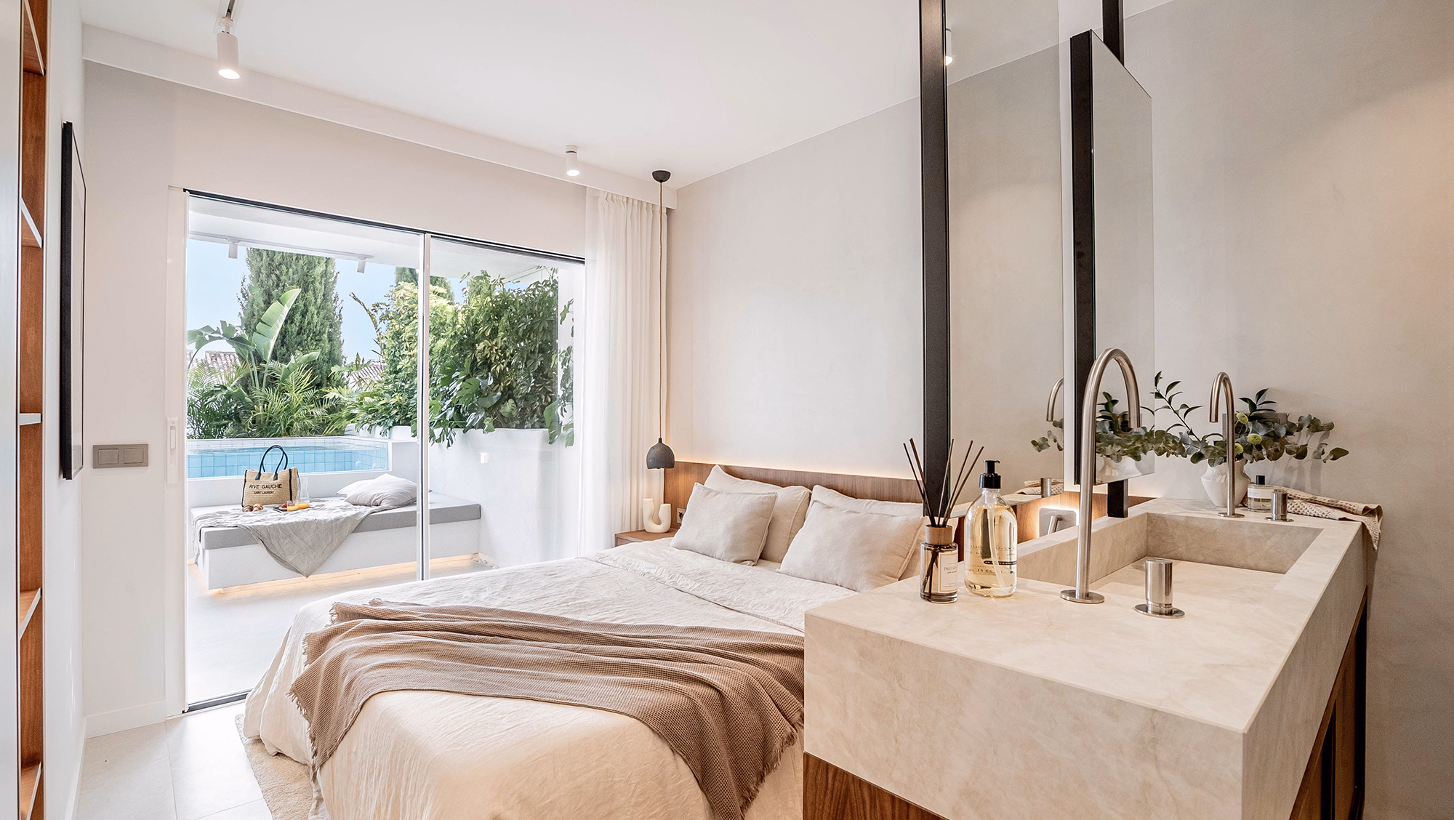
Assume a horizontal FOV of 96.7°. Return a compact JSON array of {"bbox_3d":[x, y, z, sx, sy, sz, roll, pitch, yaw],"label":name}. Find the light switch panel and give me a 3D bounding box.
[{"bbox_3d":[-2.236,0.172,2.387,0.150,0.083,0.012,0,0,-41],"label":"light switch panel"}]

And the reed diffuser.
[{"bbox_3d":[0.342,0.172,1.035,0.108,0.254,0.098,0,0,-30],"label":"reed diffuser"}]

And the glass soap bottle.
[{"bbox_3d":[0.441,0.192,1.077,0.082,0.218,0.082,0,0,-24],"label":"glass soap bottle"}]

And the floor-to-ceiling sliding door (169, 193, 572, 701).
[{"bbox_3d":[-1.490,0.161,3.135,1.770,2.050,0.100,0,0,-41],"label":"floor-to-ceiling sliding door"}]

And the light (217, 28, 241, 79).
[{"bbox_3d":[-1.690,-1.218,2.200,0.060,0.155,0.060,0,0,-41],"label":"light"}]

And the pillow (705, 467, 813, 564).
[{"bbox_3d":[0.062,0.495,3.118,0.650,0.400,0.160,0,-33,45],"label":"pillow"}]

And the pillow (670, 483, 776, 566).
[{"bbox_3d":[-0.007,0.500,2.902,0.520,0.330,0.130,0,-27,45],"label":"pillow"}]

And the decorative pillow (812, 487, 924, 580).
[{"bbox_3d":[0.563,0.495,2.608,0.670,0.390,0.160,0,-33,45],"label":"decorative pillow"}]

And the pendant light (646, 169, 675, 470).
[{"bbox_3d":[-0.370,-0.503,3.630,0.160,1.670,0.160,0,0,0],"label":"pendant light"}]

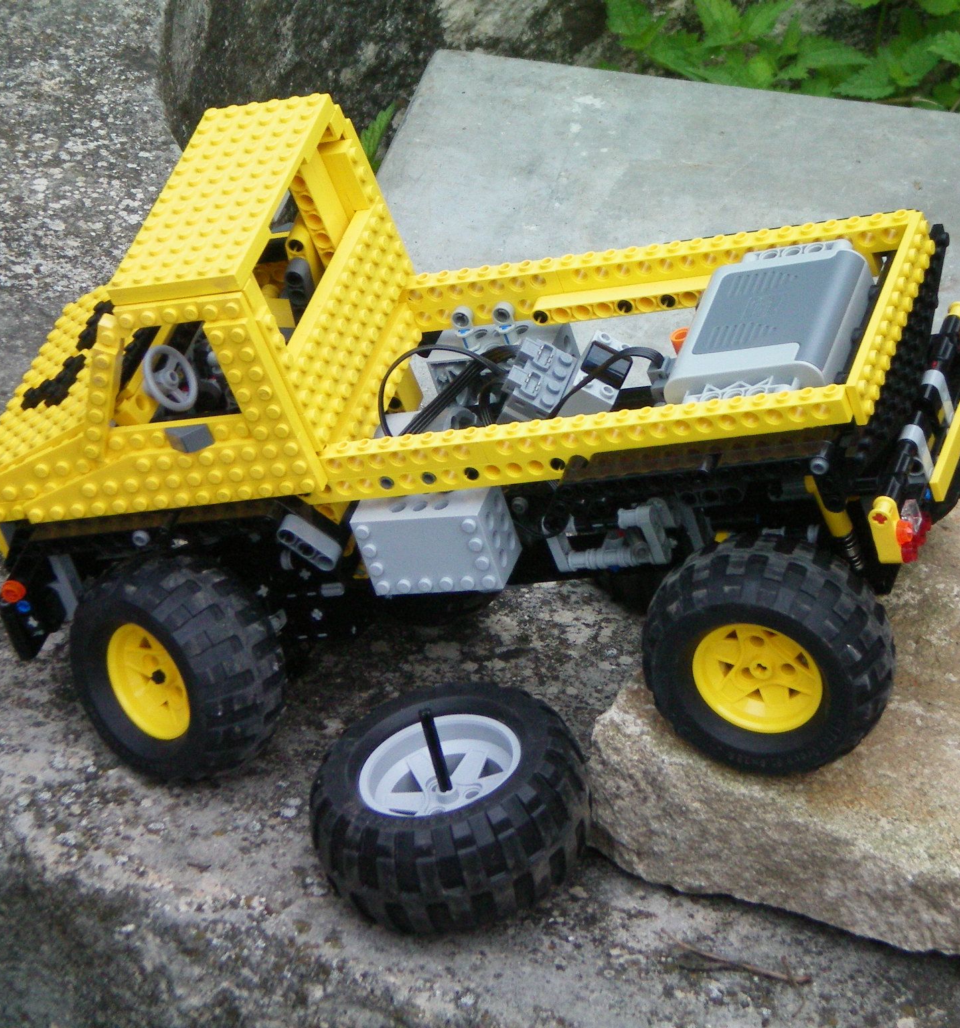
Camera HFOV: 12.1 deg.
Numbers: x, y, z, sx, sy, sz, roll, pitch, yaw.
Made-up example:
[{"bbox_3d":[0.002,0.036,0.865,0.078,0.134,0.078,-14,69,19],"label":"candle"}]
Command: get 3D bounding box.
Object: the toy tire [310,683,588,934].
[{"bbox_3d":[-0.011,0.098,1.545,0.095,0.052,0.095,-11,31,7],"label":"toy tire"}]

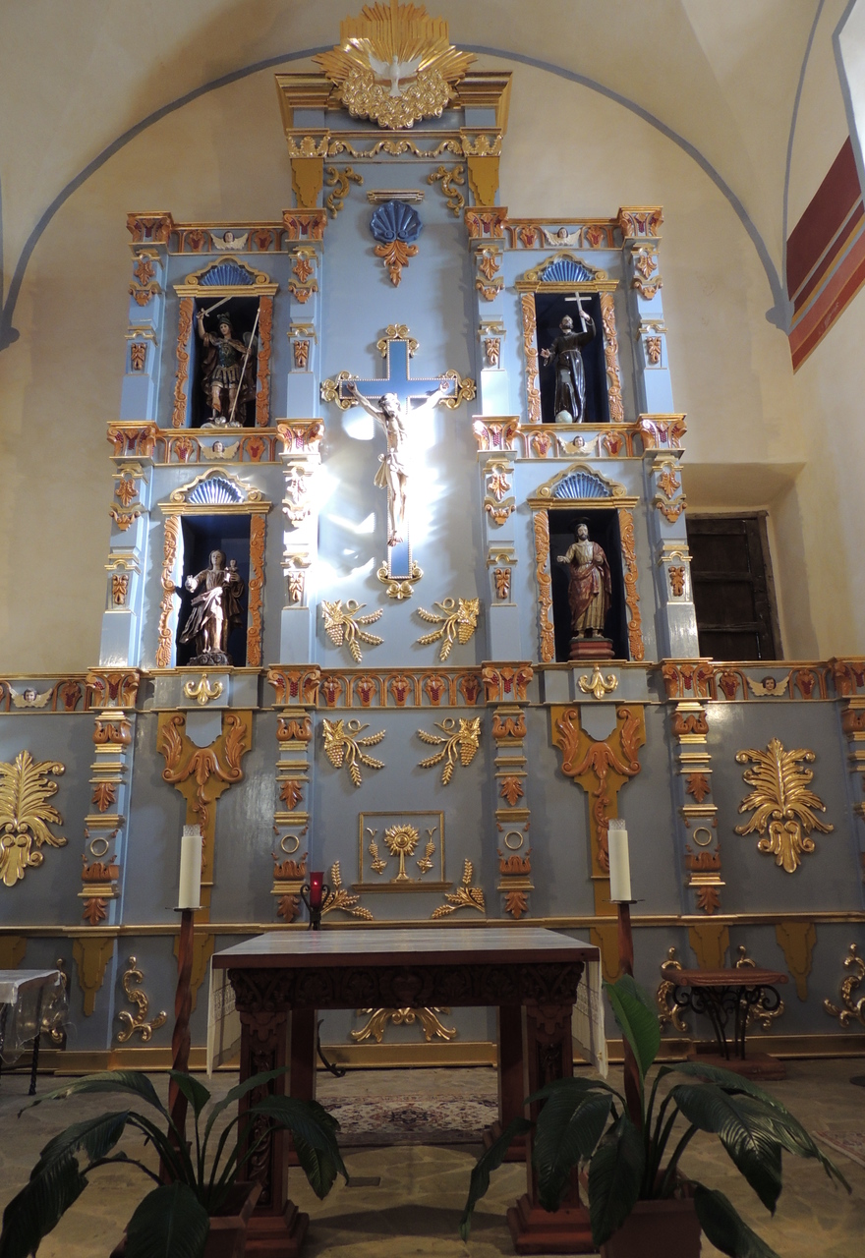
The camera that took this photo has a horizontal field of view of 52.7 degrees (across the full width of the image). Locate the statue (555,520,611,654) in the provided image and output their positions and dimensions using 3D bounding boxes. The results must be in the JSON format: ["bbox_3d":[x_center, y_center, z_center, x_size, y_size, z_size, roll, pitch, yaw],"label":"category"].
[{"bbox_3d":[1.224,-0.306,6.976,0.422,1.186,0.380,-4,-15,9],"label":"statue"}]

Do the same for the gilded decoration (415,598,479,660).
[{"bbox_3d":[0.116,0.005,6.849,0.486,0.503,0.060,-1,-15,-1],"label":"gilded decoration"}]

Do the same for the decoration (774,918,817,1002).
[{"bbox_3d":[2.588,2.347,6.152,0.286,0.527,0.050,-1,-15,-1],"label":"decoration"}]

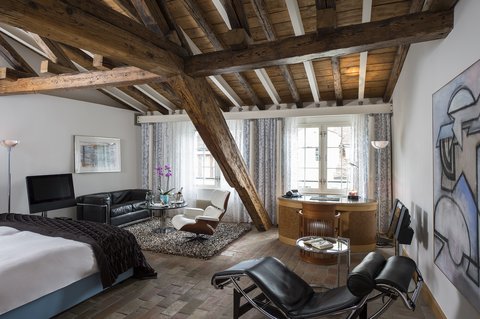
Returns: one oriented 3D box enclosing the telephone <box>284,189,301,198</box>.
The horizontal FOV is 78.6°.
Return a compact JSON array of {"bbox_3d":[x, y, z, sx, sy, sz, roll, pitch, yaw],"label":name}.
[{"bbox_3d":[0.903,0.586,5.048,0.220,0.120,0.200,0,0,15],"label":"telephone"}]

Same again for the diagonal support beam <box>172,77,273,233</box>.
[{"bbox_3d":[-0.130,0.075,4.740,0.240,3.350,0.350,0,43,29],"label":"diagonal support beam"}]

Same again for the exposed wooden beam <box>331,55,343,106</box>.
[{"bbox_3d":[1.610,-1.280,4.830,0.130,0.140,1.850,0,-14,21],"label":"exposed wooden beam"}]

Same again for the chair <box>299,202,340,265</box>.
[{"bbox_3d":[1.123,0.991,4.128,0.560,0.810,0.550,0,0,17],"label":"chair"}]

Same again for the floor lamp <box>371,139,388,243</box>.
[{"bbox_3d":[2.368,0.542,4.951,0.290,1.730,0.290,0,0,20],"label":"floor lamp"}]

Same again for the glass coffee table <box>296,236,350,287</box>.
[{"bbox_3d":[0.800,1.100,2.800,0.520,0.600,0.520,0,0,19],"label":"glass coffee table"}]

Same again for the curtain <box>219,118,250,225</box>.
[{"bbox_3d":[-0.120,0.245,6.413,0.770,2.280,0.140,0,0,20],"label":"curtain"}]

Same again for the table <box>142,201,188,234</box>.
[{"bbox_3d":[-1.433,1.114,5.606,0.850,0.470,0.850,0,0,0],"label":"table"}]

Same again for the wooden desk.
[{"bbox_3d":[1.370,1.020,4.680,1.530,0.720,0.780,0,0,19],"label":"wooden desk"}]

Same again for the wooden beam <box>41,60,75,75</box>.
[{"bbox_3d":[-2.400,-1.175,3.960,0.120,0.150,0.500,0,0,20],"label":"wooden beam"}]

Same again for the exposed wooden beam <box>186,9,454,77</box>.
[{"bbox_3d":[0.545,-1.080,2.960,2.620,0.215,0.220,0,0,29],"label":"exposed wooden beam"}]

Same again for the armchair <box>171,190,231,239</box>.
[{"bbox_3d":[-0.690,0.945,5.020,0.840,0.830,0.830,0,0,-24],"label":"armchair"}]

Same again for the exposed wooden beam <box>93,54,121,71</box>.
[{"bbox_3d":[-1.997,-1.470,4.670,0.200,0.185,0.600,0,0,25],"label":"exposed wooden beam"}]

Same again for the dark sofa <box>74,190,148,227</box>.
[{"bbox_3d":[-2.608,1.025,6.242,0.710,0.690,1.320,0,0,20],"label":"dark sofa"}]

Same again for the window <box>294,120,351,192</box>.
[{"bbox_3d":[1.712,-0.041,5.994,1.120,1.520,0.120,0,0,20],"label":"window"}]

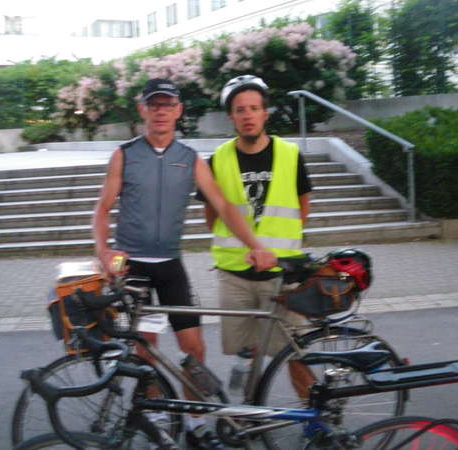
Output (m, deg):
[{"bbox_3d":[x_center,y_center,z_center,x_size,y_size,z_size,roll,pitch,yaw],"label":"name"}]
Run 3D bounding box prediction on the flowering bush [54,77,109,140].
[{"bbox_3d":[-4.089,-3.230,17.300,1.550,1.800,1.400,-3,9,-2],"label":"flowering bush"}]

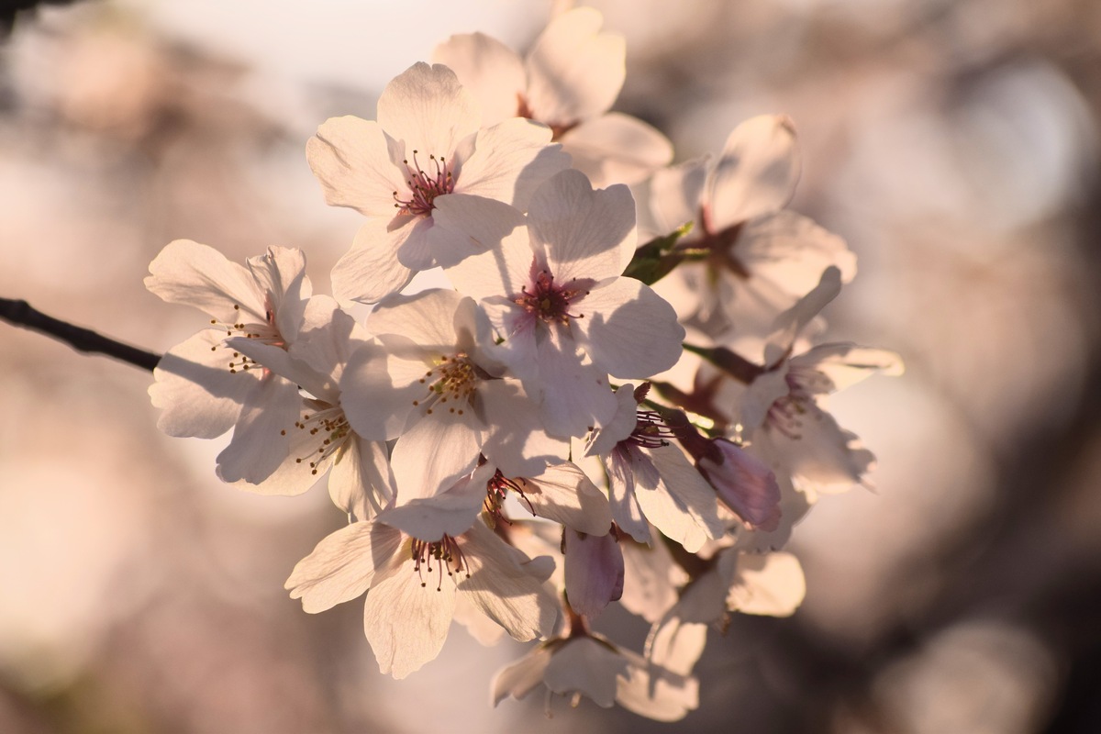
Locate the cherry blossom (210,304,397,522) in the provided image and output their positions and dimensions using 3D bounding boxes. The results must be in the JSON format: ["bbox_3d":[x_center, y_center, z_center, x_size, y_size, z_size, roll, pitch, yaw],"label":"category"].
[{"bbox_3d":[-0.032,0.005,0.872,0.027,0.029,0.017,0,9,41],"label":"cherry blossom"}]

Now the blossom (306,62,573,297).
[{"bbox_3d":[-0.016,-0.026,0.920,0.036,0.034,0.017,0,-13,7],"label":"blossom"}]

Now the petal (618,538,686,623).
[{"bbox_3d":[0.013,0.028,0.893,0.011,0.013,0.006,0,0,0],"label":"petal"}]

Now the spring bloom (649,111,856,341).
[{"bbox_3d":[0.029,-0.019,0.955,0.030,0.033,0.015,-2,-8,27],"label":"spring bloom"}]

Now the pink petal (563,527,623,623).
[{"bbox_3d":[0.006,0.027,0.872,0.008,0.013,0.008,0,0,0],"label":"pink petal"}]

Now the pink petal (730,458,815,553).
[{"bbox_3d":[0.030,0.018,0.892,0.011,0.013,0.006,0,0,-9],"label":"pink petal"}]

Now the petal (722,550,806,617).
[{"bbox_3d":[0.029,0.029,0.897,0.011,0.009,0.006,0,0,-6],"label":"petal"}]

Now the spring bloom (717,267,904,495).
[{"bbox_3d":[0.037,0.002,0.940,0.017,0.031,0.028,18,7,35],"label":"spring bloom"}]

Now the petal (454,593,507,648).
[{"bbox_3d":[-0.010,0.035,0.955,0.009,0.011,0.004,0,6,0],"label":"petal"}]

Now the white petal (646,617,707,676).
[{"bbox_3d":[0.018,0.040,0.945,0.009,0.009,0.004,0,3,-6],"label":"white petal"}]

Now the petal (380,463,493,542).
[{"bbox_3d":[-0.015,0.017,0.868,0.015,0.011,0.008,0,0,0],"label":"petal"}]

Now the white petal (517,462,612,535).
[{"bbox_3d":[0.002,0.018,0.920,0.013,0.010,0.006,0,9,-6],"label":"white petal"}]

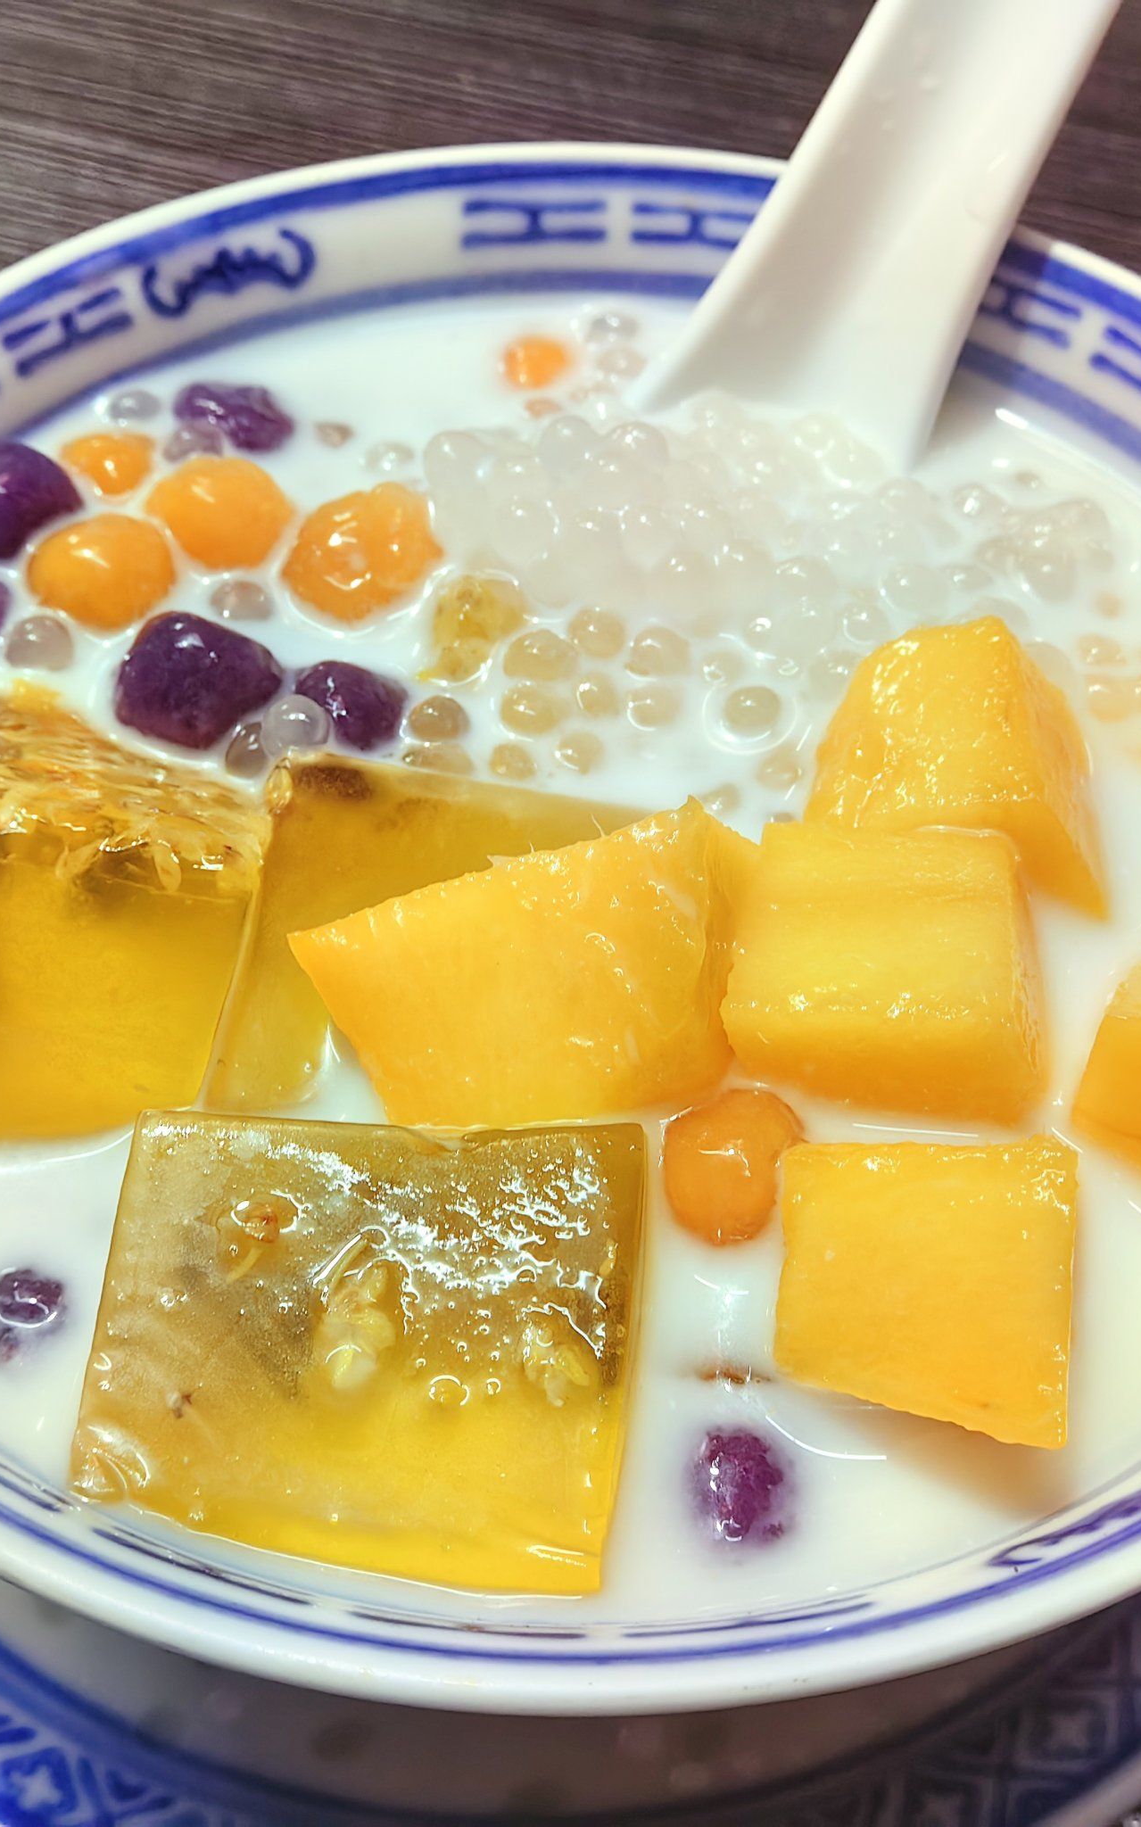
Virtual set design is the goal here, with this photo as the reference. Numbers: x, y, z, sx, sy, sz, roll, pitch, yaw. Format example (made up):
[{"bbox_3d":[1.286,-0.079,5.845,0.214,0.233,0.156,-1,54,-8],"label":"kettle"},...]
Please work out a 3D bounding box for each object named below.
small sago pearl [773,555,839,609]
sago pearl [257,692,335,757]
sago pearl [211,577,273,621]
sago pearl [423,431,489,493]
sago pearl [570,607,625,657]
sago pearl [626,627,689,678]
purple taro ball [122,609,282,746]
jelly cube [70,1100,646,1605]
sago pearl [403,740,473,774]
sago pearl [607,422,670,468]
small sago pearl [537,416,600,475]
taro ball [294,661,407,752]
[{"bbox_3d":[0.020,-0.027,0.159,0.005,0.005,0.005,1,53,0],"label":"small sago pearl"},{"bbox_3d":[-0.022,-0.015,0.152,0.006,0.005,0.006,0,53,0],"label":"sago pearl"},{"bbox_3d":[-0.028,-0.026,0.159,0.005,0.005,0.005,1,53,0],"label":"sago pearl"},{"bbox_3d":[-0.010,-0.039,0.163,0.006,0.006,0.006,1,53,0],"label":"sago pearl"},{"bbox_3d":[0.002,-0.024,0.160,0.004,0.004,0.004,0,53,0],"label":"sago pearl"},{"bbox_3d":[0.007,-0.021,0.154,0.005,0.005,0.005,0,53,0],"label":"sago pearl"},{"bbox_3d":[-0.030,-0.019,0.152,0.013,0.011,0.012,0,53,0],"label":"purple taro ball"},{"bbox_3d":[-0.012,0.029,0.122,0.031,0.015,0.027,3,53,1],"label":"jelly cube"},{"bbox_3d":[-0.010,-0.011,0.149,0.005,0.005,0.005,1,53,0],"label":"sago pearl"},{"bbox_3d":[0.006,-0.040,0.165,0.006,0.005,0.005,0,53,0],"label":"sago pearl"},{"bbox_3d":[0.000,-0.041,0.167,0.005,0.005,0.005,0,53,0],"label":"small sago pearl"},{"bbox_3d":[-0.018,-0.016,0.153,0.009,0.008,0.008,1,53,0],"label":"taro ball"}]

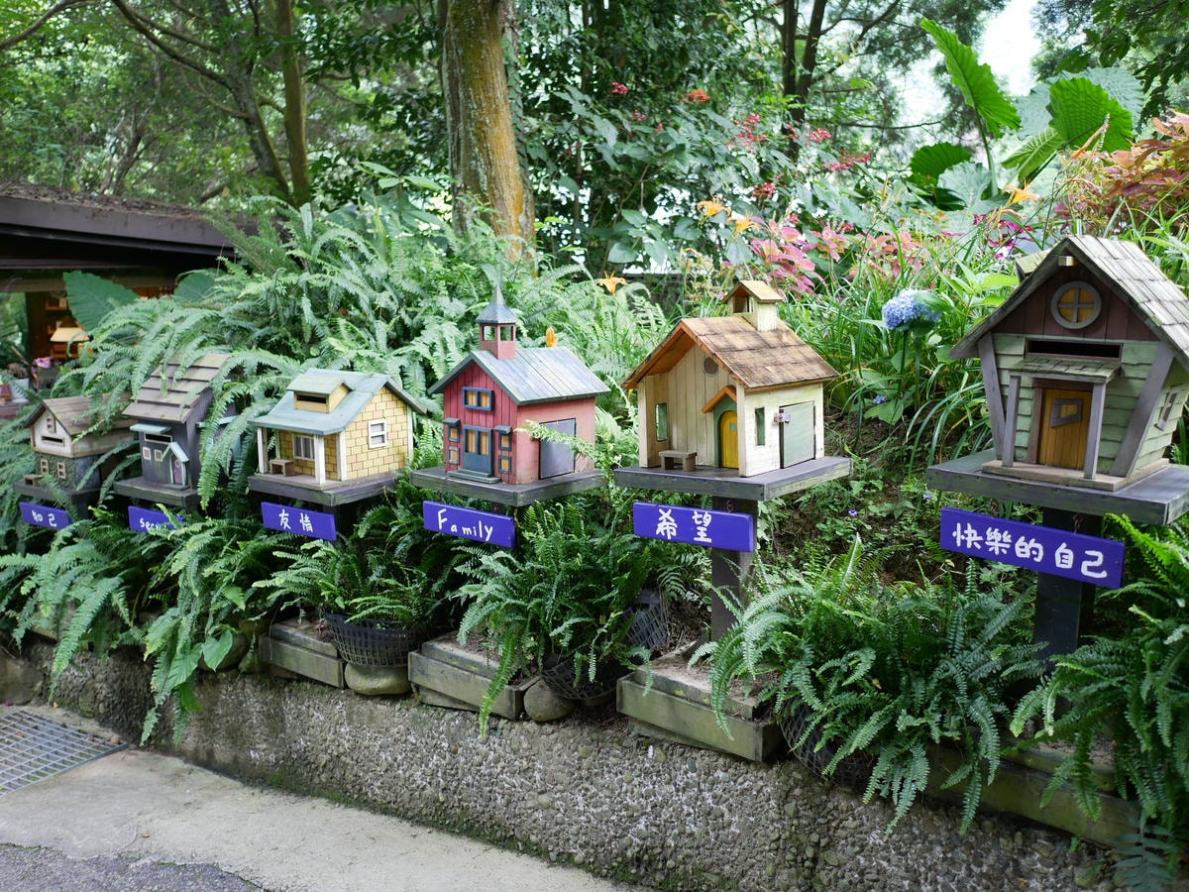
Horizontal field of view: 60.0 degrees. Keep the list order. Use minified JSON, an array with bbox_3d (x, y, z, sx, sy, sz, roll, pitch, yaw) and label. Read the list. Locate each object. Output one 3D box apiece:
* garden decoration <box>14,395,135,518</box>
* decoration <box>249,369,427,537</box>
[{"bbox_3d":[-2.367,0.049,4.895,0.510,0.580,0.500,6,11,34],"label":"garden decoration"},{"bbox_3d":[-0.949,0.024,3.885,0.475,0.600,0.500,6,11,35],"label":"decoration"}]

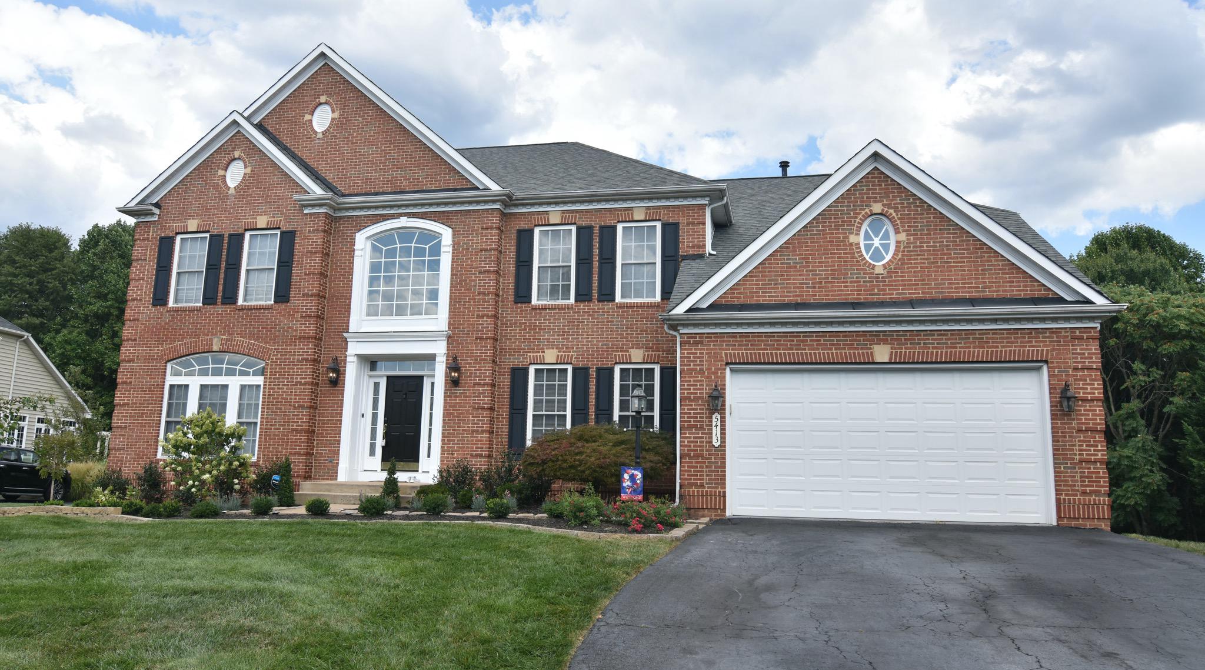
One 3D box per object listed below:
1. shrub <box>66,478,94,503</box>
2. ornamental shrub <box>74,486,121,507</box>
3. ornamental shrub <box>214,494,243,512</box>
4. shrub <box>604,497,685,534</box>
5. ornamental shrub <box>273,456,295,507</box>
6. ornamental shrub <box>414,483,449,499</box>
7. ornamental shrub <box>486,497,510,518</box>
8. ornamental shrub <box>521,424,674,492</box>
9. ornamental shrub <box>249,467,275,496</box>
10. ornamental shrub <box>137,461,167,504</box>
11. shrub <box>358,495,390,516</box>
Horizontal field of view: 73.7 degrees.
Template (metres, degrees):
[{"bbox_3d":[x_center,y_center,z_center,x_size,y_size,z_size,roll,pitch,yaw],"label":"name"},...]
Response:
[{"bbox_3d":[-10.802,3.216,16.602,0.452,0.486,0.452,-1,-10,11],"label":"shrub"},{"bbox_3d":[-9.192,2.939,14.621,0.843,0.369,0.548,-1,-10,11],"label":"ornamental shrub"},{"bbox_3d":[-6.573,2.956,14.126,0.465,0.308,0.465,-1,-9,10],"label":"ornamental shrub"},{"bbox_3d":[0.618,2.558,11.533,1.099,0.443,0.824,-1,-10,11],"label":"shrub"},{"bbox_3d":[-5.802,2.676,14.646,0.367,0.911,0.367,-1,-9,10],"label":"ornamental shrub"},{"bbox_3d":[-3.024,2.832,14.210,0.586,0.425,0.586,-1,-9,10],"label":"ornamental shrub"},{"bbox_3d":[-1.705,2.802,13.011,0.389,0.335,0.389,-1,-10,11],"label":"ornamental shrub"},{"bbox_3d":[-0.118,2.351,14.676,2.735,1.426,2.350,-1,-9,10],"label":"ornamental shrub"},{"bbox_3d":[-6.687,2.936,15.828,0.471,0.647,0.471,-1,-10,11],"label":"ornamental shrub"},{"bbox_3d":[-8.918,2.923,15.915,0.480,0.815,0.480,-1,-10,11],"label":"ornamental shrub"},{"bbox_3d":[-3.712,2.779,13.059,0.501,0.344,0.501,-1,-9,10],"label":"shrub"}]

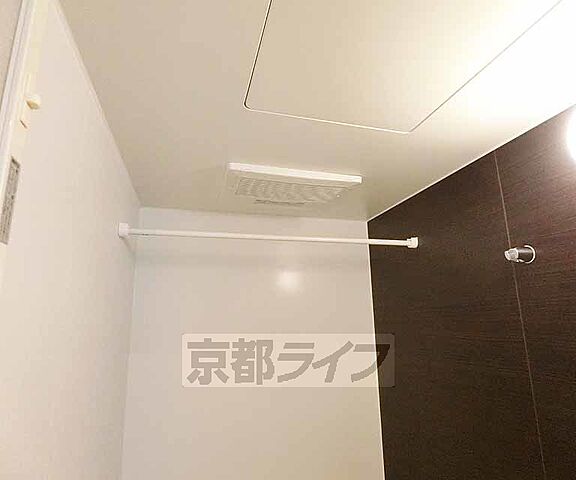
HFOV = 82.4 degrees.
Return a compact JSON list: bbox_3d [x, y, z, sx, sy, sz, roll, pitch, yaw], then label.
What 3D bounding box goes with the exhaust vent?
[{"bbox_3d":[-0.002,-0.190,1.256,0.472,0.027,0.302,3,-13,-16],"label":"exhaust vent"}]

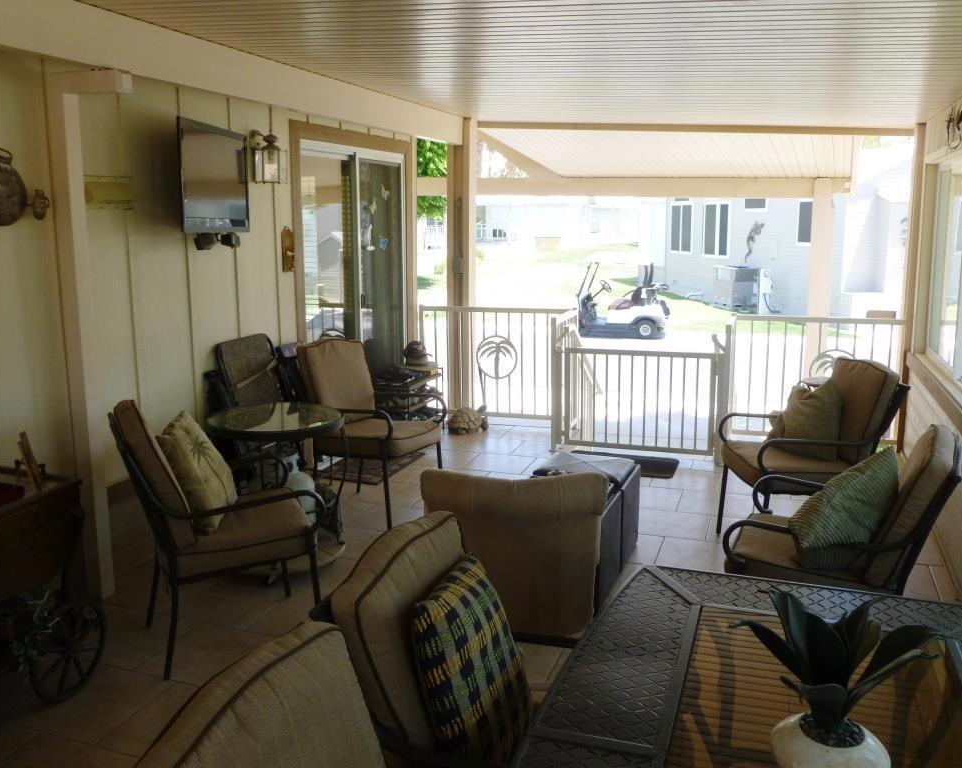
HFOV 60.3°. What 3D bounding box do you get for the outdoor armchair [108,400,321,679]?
[{"bbox_3d":[-0.997,0.498,3.126,0.729,0.992,0.605,-5,12,-26],"label":"outdoor armchair"}]

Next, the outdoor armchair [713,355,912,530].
[{"bbox_3d":[1.548,0.366,3.948,0.705,0.953,0.605,0,10,-1],"label":"outdoor armchair"}]

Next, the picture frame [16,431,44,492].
[{"bbox_3d":[-1.534,0.263,2.814,0.046,0.198,0.155,-17,16,-21],"label":"picture frame"}]

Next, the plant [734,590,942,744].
[{"bbox_3d":[0.509,0.398,1.182,0.302,0.217,0.256,0,10,0],"label":"plant"}]

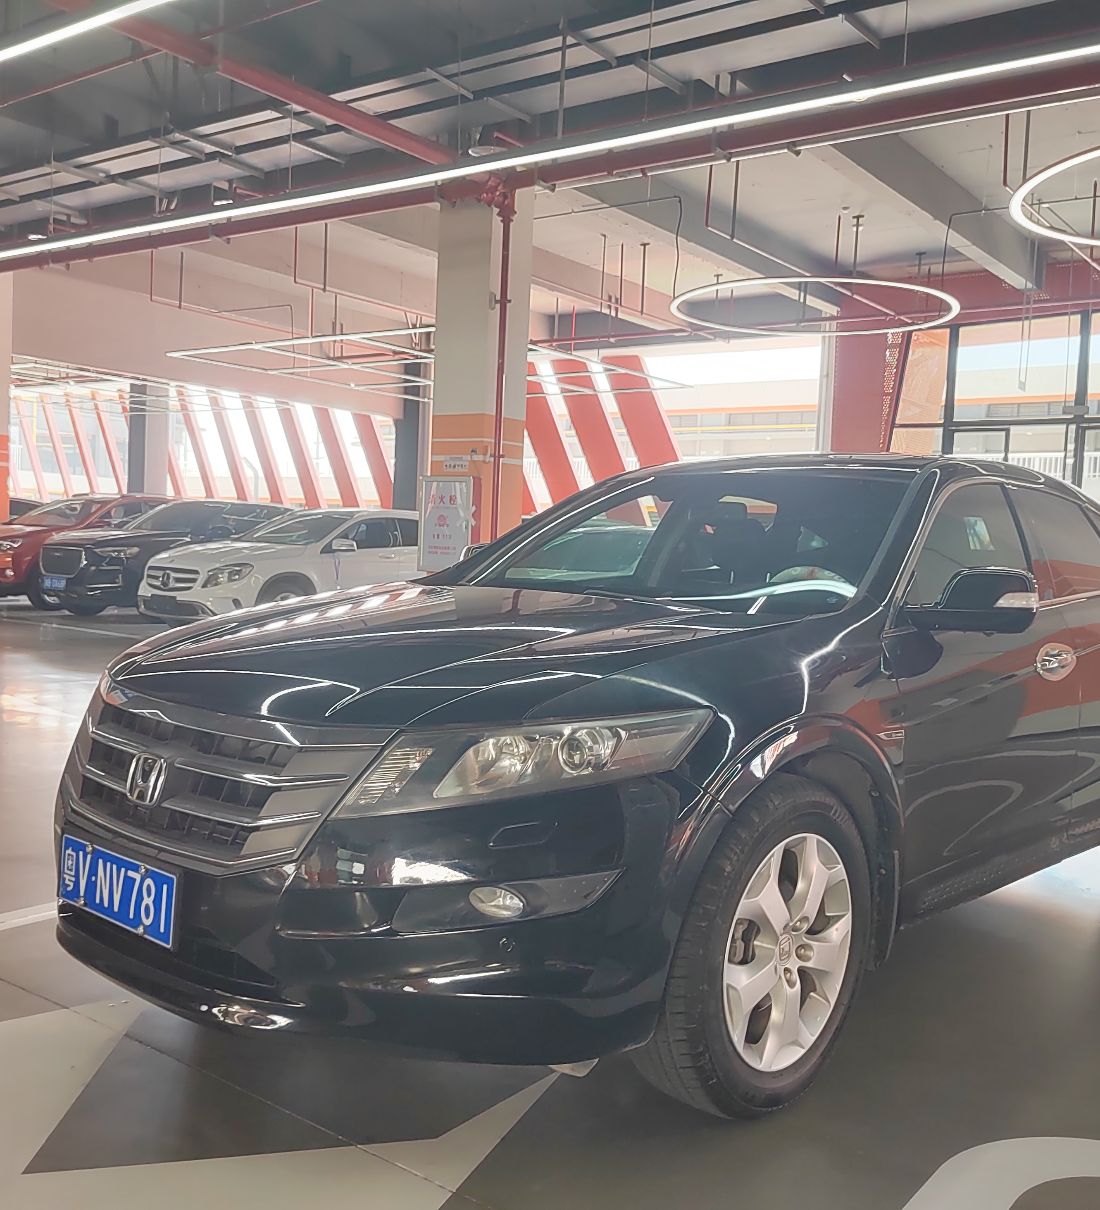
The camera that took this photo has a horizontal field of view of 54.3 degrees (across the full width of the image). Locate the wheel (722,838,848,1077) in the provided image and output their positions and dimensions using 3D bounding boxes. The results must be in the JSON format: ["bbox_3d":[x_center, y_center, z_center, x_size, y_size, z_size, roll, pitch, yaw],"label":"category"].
[{"bbox_3d":[0.474,0.761,2.410,0.200,0.500,0.495,5,4,44],"label":"wheel"}]

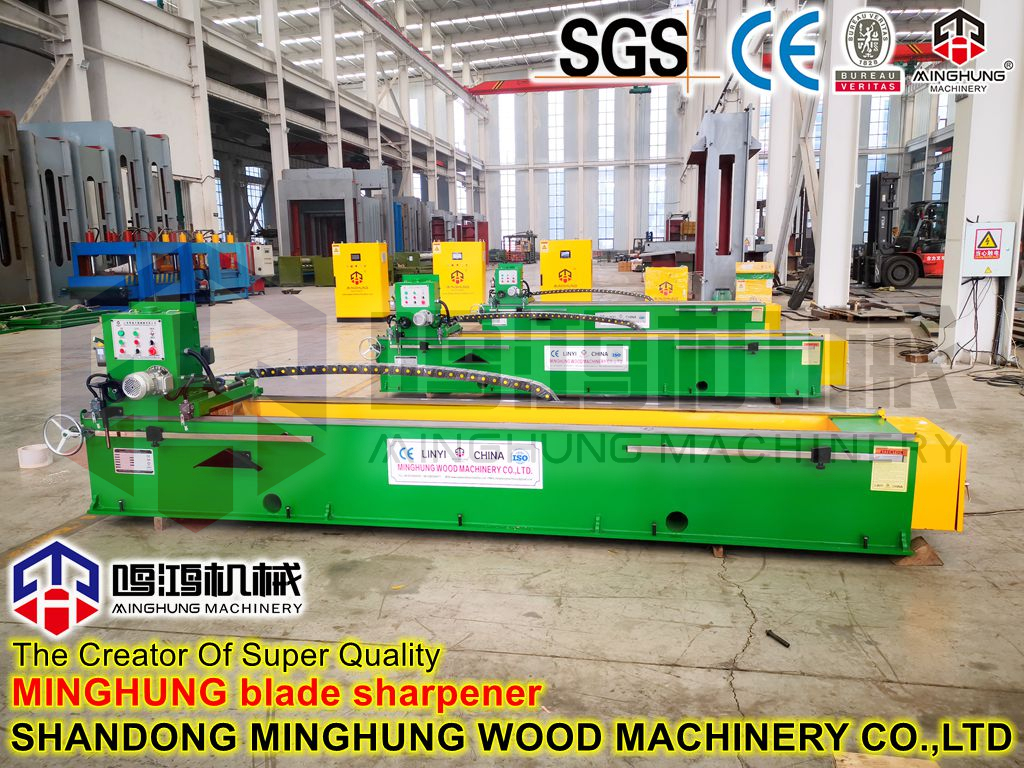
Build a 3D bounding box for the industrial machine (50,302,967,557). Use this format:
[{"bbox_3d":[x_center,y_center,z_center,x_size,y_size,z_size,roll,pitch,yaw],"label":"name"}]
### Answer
[{"bbox_3d":[-0.171,0.135,4.233,4.495,1.145,0.870,1,10,11],"label":"industrial machine"}]

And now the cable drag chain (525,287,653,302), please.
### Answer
[{"bbox_3d":[1.295,-1.451,13.260,2.146,0.333,0.110,0,10,9],"label":"cable drag chain"}]

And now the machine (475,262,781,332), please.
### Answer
[{"bbox_3d":[1.668,-1.254,12.080,4.466,1.145,0.899,1,10,10],"label":"machine"}]

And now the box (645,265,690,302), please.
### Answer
[{"bbox_3d":[2.822,-1.568,14.622,0.759,1.135,0.440,0,10,9],"label":"box"}]

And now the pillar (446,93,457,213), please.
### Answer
[{"bbox_3d":[-6.281,-21.888,84.101,0.780,16.800,0.550,0,10,9],"label":"pillar"}]

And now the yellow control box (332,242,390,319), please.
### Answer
[{"bbox_3d":[-2.986,-2.026,15.889,0.964,1.566,0.435,1,10,10],"label":"yellow control box"}]

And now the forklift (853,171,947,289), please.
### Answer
[{"bbox_3d":[12.787,-4.793,24.825,5.450,3.450,2.200,0,10,9],"label":"forklift"}]

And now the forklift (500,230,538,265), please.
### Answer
[{"bbox_3d":[0.664,-10.679,62.651,3.263,2.494,1.305,4,11,24],"label":"forklift"}]

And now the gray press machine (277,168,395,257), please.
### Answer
[{"bbox_3d":[-8.431,-7.671,38.545,3.542,5.100,5.250,0,10,9],"label":"gray press machine"}]

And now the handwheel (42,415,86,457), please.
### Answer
[{"bbox_3d":[-2.342,0.268,4.179,0.228,0.228,0.058,1,10,10],"label":"handwheel"}]

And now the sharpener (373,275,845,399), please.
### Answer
[{"bbox_3d":[0.859,-0.515,7.855,4.466,1.145,0.884,1,10,10],"label":"sharpener"}]

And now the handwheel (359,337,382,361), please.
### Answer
[{"bbox_3d":[-1.377,-0.346,7.788,0.229,0.229,0.058,1,10,10],"label":"handwheel"}]

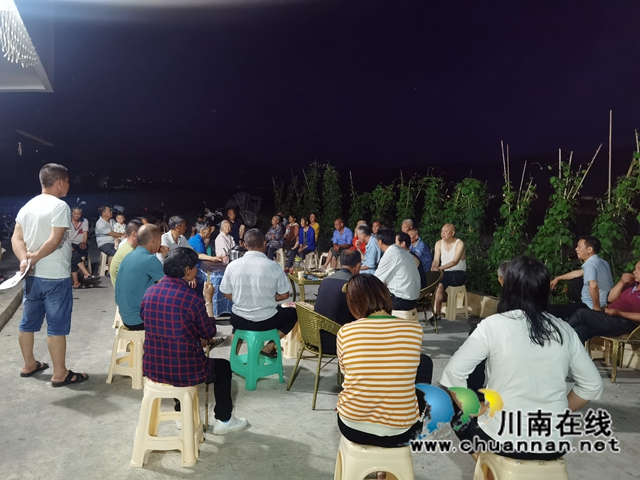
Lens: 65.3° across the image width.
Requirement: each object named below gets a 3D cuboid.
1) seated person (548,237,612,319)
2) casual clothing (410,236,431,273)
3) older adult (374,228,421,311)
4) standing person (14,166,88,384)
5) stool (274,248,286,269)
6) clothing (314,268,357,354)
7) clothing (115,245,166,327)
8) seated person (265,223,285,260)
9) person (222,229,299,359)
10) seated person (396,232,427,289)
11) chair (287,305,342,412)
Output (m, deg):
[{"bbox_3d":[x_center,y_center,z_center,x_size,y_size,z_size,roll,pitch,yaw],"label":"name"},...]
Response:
[{"bbox_3d":[2.365,0.578,4.825,0.860,1.240,0.560,2,4,12],"label":"seated person"},{"bbox_3d":[1.550,0.254,7.700,0.360,0.570,0.460,-1,5,-45],"label":"casual clothing"},{"bbox_3d":[0.671,0.506,5.246,0.840,1.220,0.520,6,5,40],"label":"older adult"},{"bbox_3d":[-2.230,0.268,4.100,0.560,1.740,0.380,5,4,29],"label":"standing person"},{"bbox_3d":[-0.986,0.404,11.358,0.340,0.445,0.340,3,4,15],"label":"stool"},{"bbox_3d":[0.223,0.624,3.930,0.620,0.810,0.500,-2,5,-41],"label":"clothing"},{"bbox_3d":[-1.434,0.347,4.008,0.460,0.630,0.380,5,5,38],"label":"clothing"},{"bbox_3d":[-0.900,0.085,10.150,0.500,1.130,0.700,5,6,41],"label":"seated person"},{"bbox_3d":[-0.530,0.550,4.480,0.600,1.290,0.820,3,4,2],"label":"person"},{"bbox_3d":[0.967,0.495,5.995,0.800,1.170,0.500,2,4,5],"label":"seated person"},{"bbox_3d":[0.088,0.833,3.837,0.560,0.720,0.540,0,5,-32],"label":"chair"}]

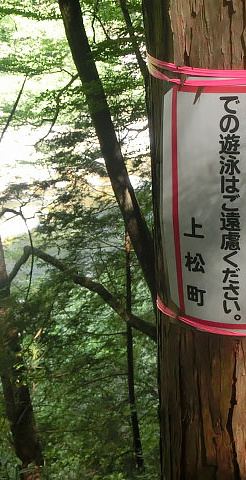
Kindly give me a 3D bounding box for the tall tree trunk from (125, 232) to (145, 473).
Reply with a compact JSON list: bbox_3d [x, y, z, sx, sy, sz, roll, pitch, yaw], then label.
[{"bbox_3d":[0.080,0.890,5.500,0.080,1.980,0.080,-3,18,1],"label":"tall tree trunk"}]

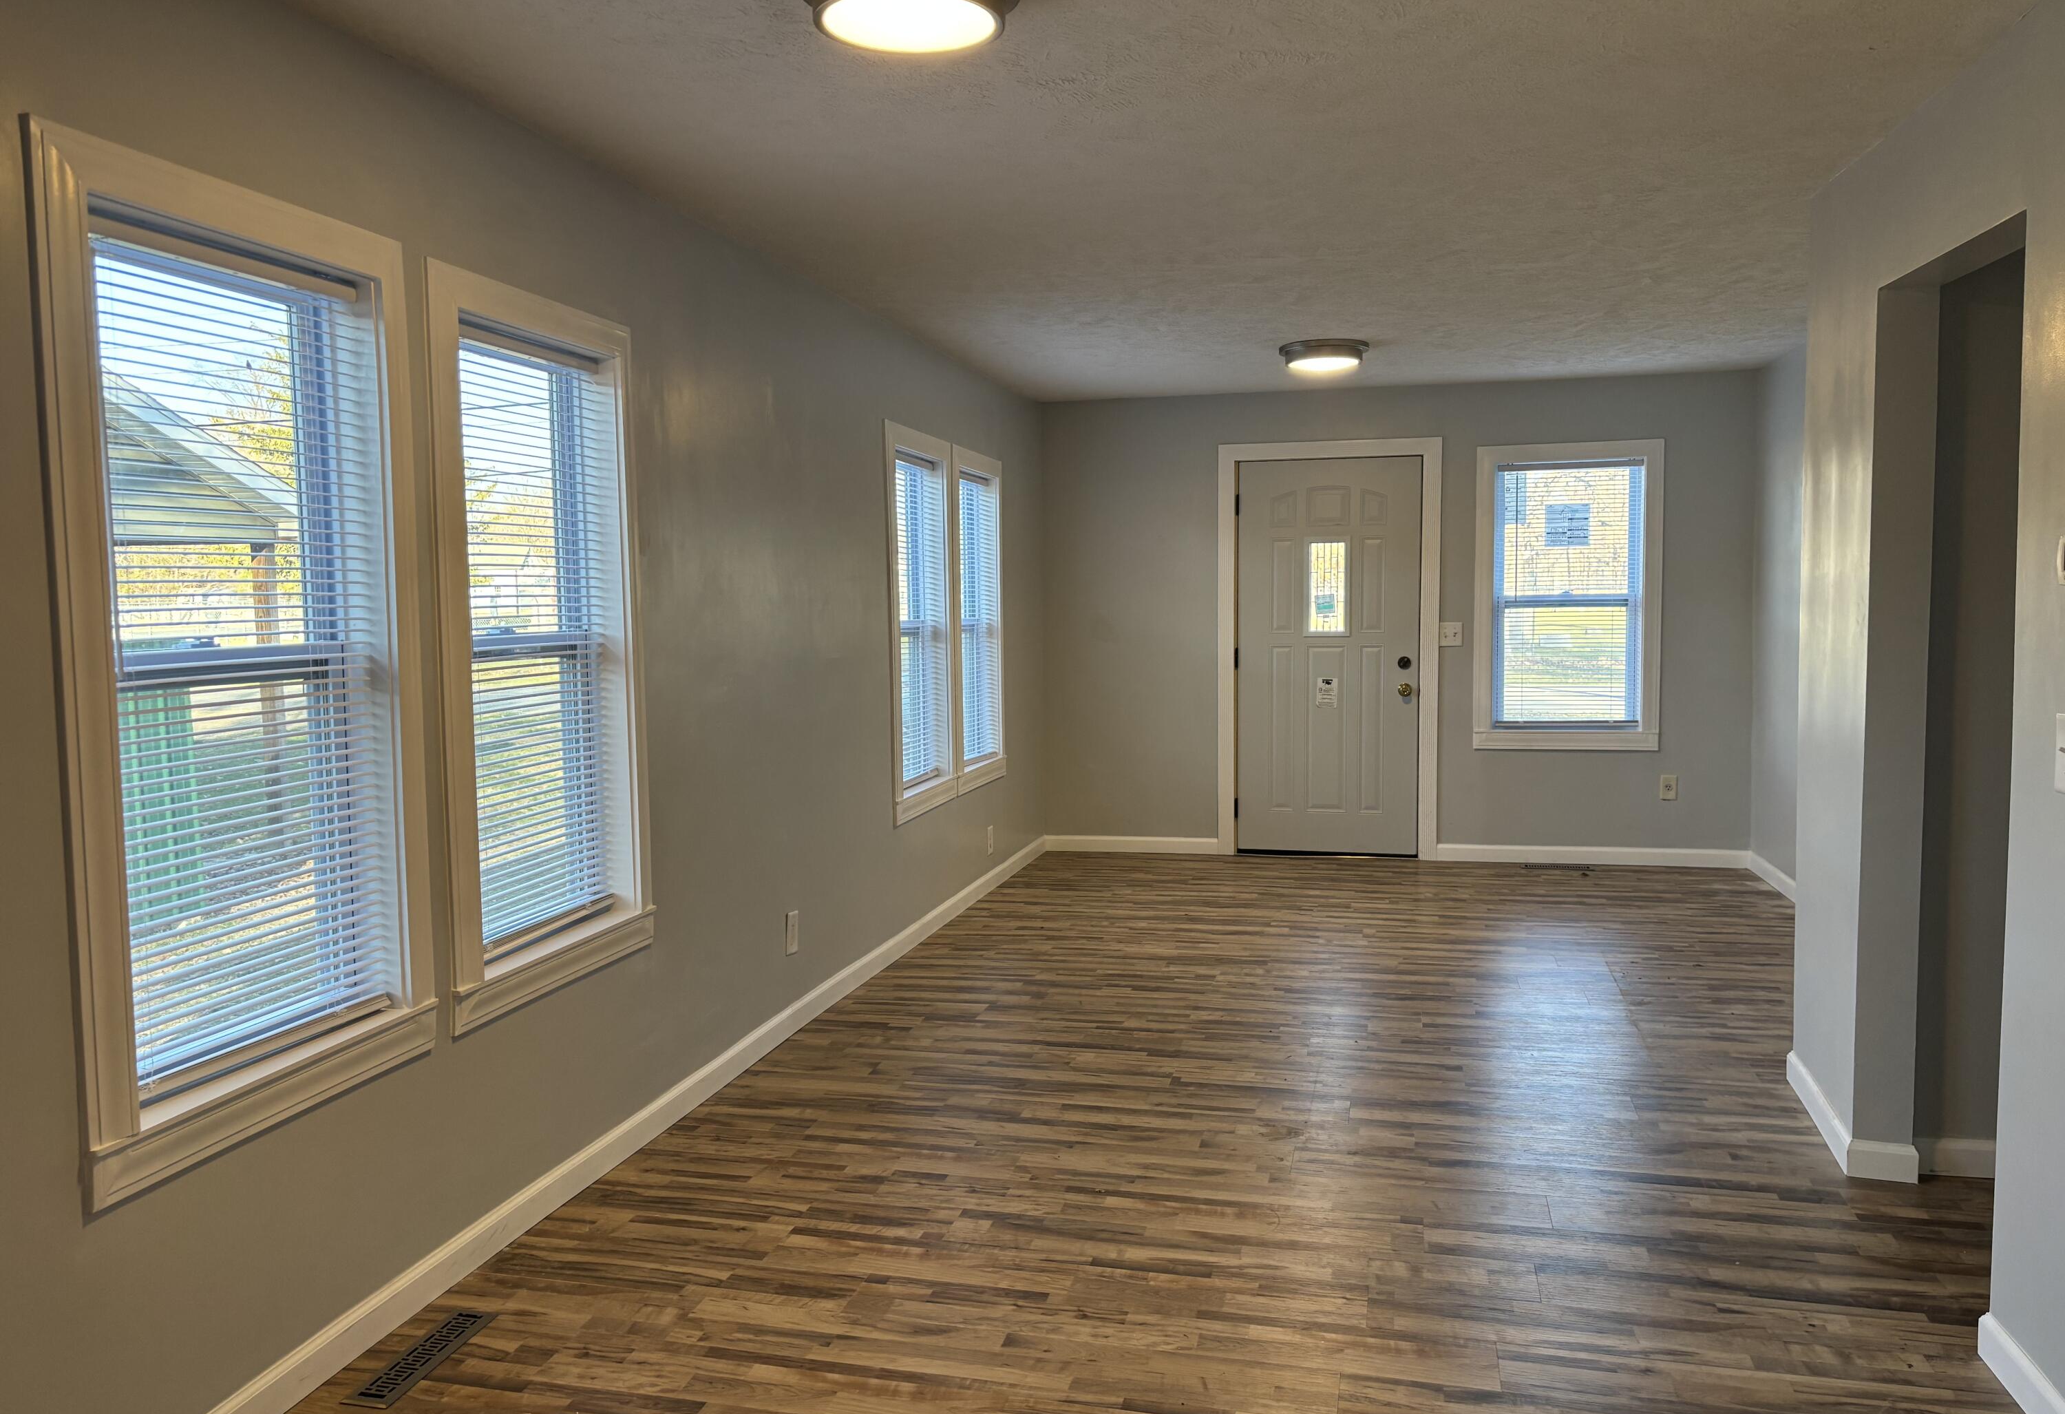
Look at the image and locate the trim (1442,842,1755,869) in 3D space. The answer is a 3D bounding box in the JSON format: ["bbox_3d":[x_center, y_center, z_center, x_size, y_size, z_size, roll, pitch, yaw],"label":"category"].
[{"bbox_3d":[2.777,0.746,7.702,1.473,0.083,0.018,0,4,13],"label":"trim"}]

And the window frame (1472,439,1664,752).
[{"bbox_3d":[2.643,-0.536,7.662,0.872,1.511,0.090,0,4,13],"label":"window frame"}]

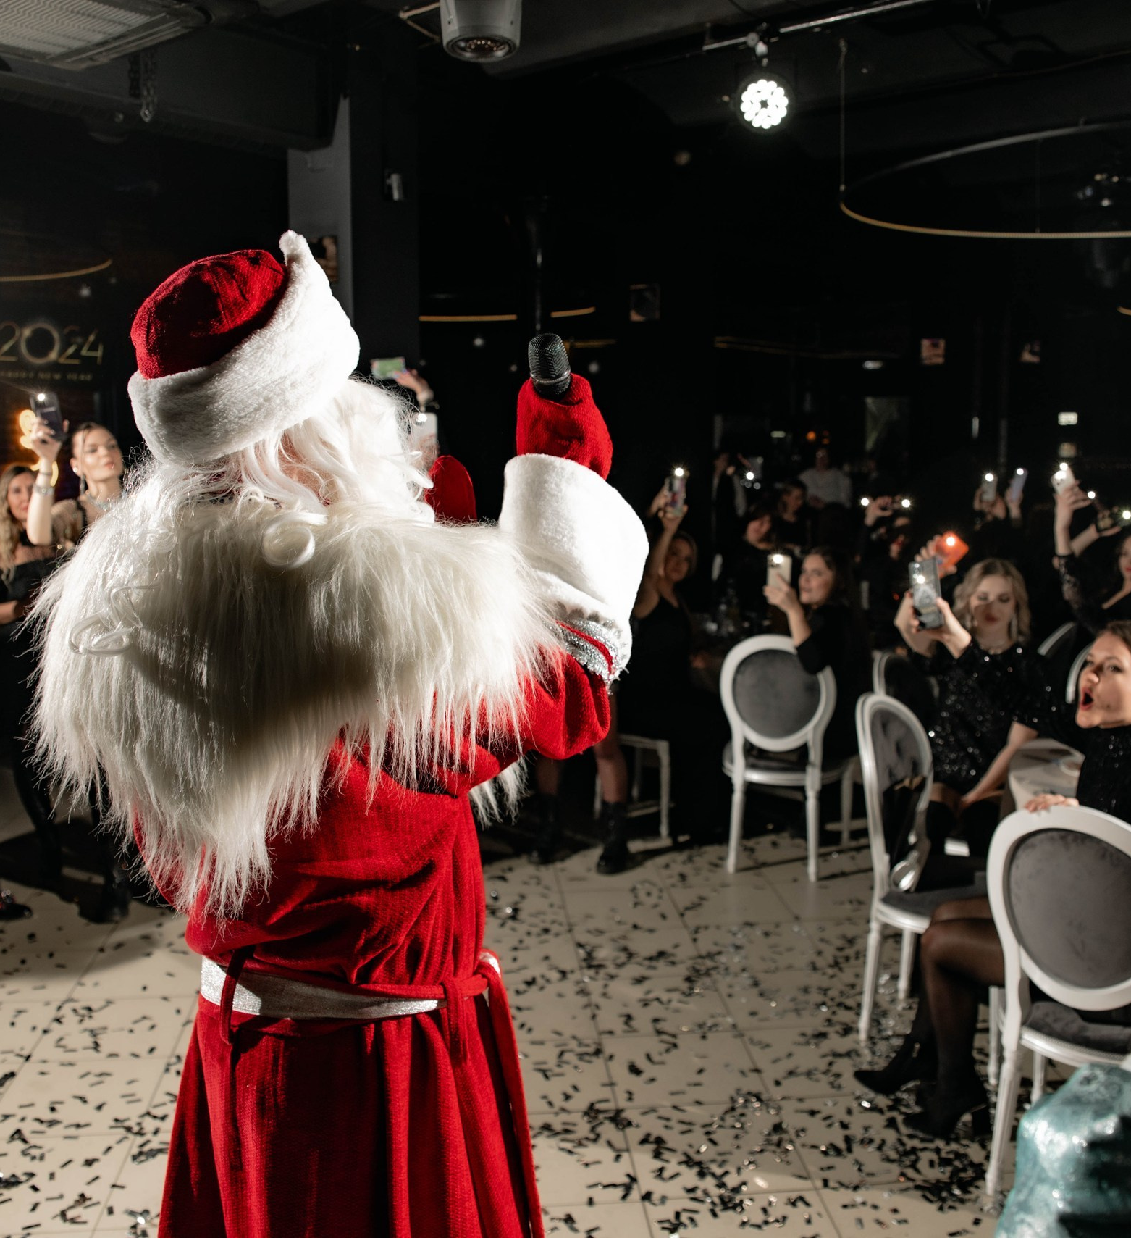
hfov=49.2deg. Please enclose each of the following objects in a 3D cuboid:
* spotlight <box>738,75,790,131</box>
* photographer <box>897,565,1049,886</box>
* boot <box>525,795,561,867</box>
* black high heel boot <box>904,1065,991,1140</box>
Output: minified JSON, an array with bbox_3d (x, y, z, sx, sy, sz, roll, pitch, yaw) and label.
[{"bbox_3d":[0.733,-1.898,4.550,0.210,0.220,0.170,1,22,12],"label":"spotlight"},{"bbox_3d":[1.407,0.469,4.171,0.580,1.290,0.750,3,8,22],"label":"photographer"},{"bbox_3d":[-0.083,0.865,5.186,0.110,0.255,0.260,2,8,19],"label":"boot"},{"bbox_3d":[0.950,1.179,3.075,0.220,0.180,0.090,1,8,9],"label":"black high heel boot"}]

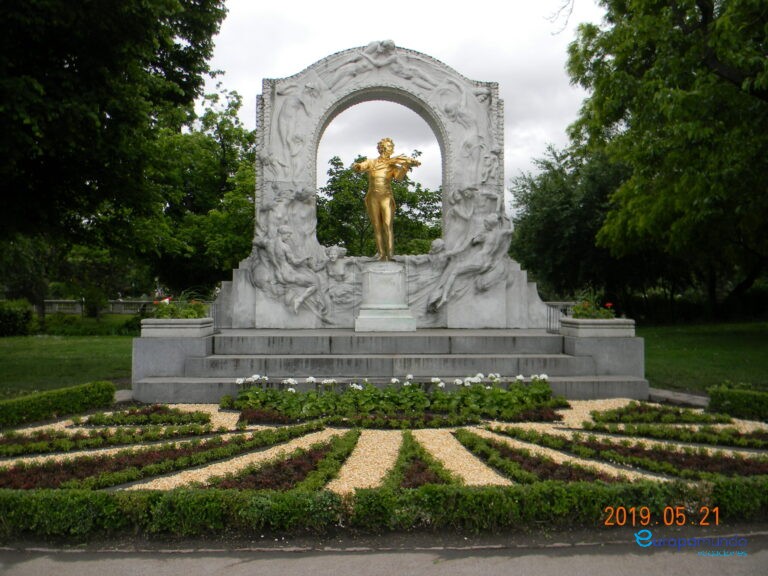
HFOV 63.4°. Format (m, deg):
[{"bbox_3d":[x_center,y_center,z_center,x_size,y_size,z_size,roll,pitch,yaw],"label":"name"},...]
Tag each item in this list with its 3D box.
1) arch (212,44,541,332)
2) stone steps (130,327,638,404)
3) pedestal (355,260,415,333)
[{"bbox_3d":[-0.055,-2.140,13.150,6.950,5.950,1.200,0,-1,-2],"label":"arch"},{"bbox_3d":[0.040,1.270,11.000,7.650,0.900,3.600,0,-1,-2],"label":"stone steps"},{"bbox_3d":[0.013,0.160,12.200,1.140,1.330,1.100,0,-1,-2],"label":"pedestal"}]

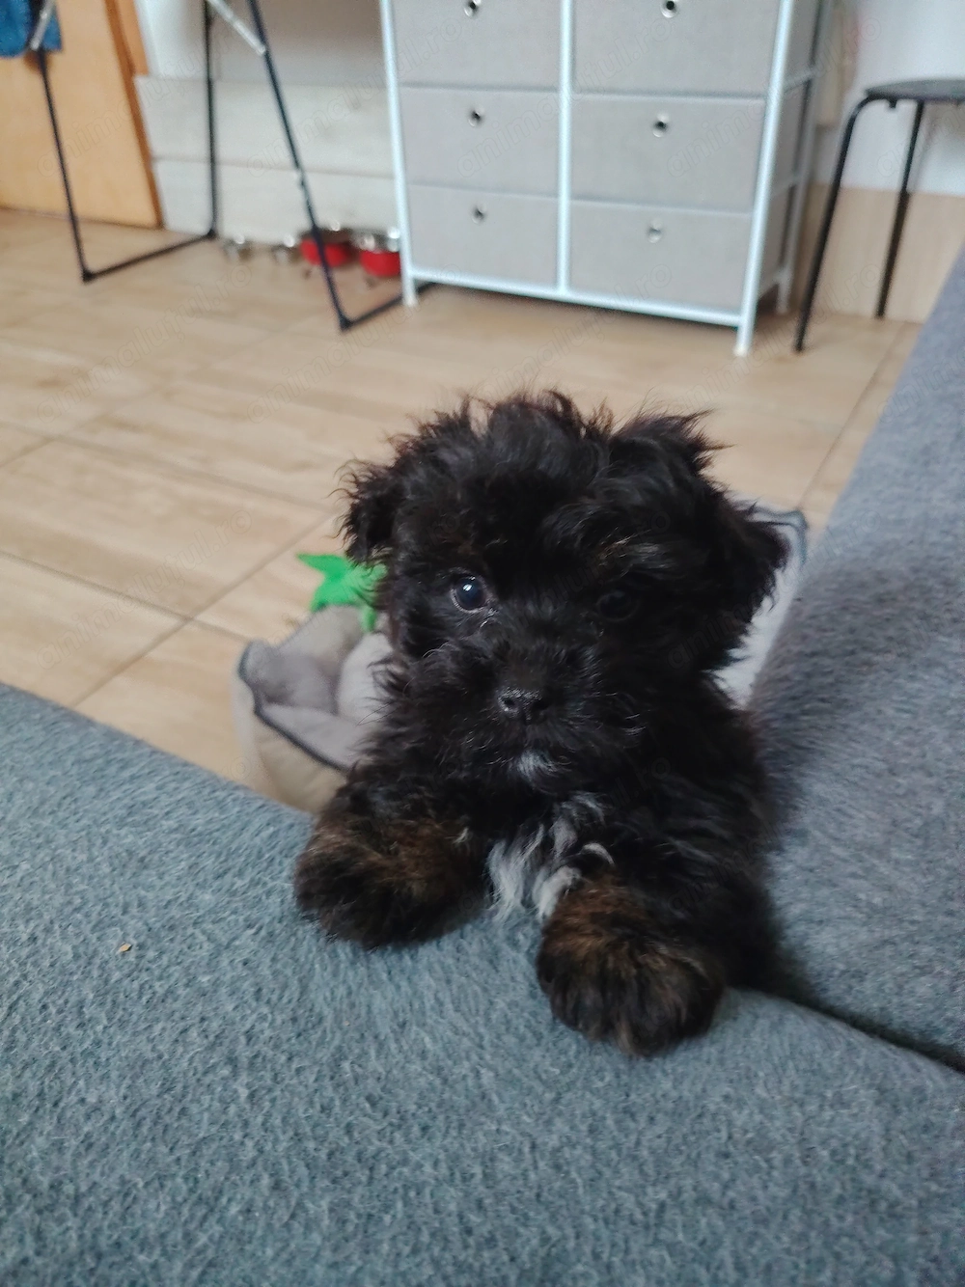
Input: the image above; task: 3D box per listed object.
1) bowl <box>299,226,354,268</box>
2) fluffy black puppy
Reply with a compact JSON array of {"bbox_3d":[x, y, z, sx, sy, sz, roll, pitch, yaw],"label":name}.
[{"bbox_3d":[-0.412,-1.058,2.393,0.148,0.069,0.148,-3,38,0],"label":"bowl"},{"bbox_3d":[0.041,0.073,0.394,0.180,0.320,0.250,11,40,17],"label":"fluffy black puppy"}]

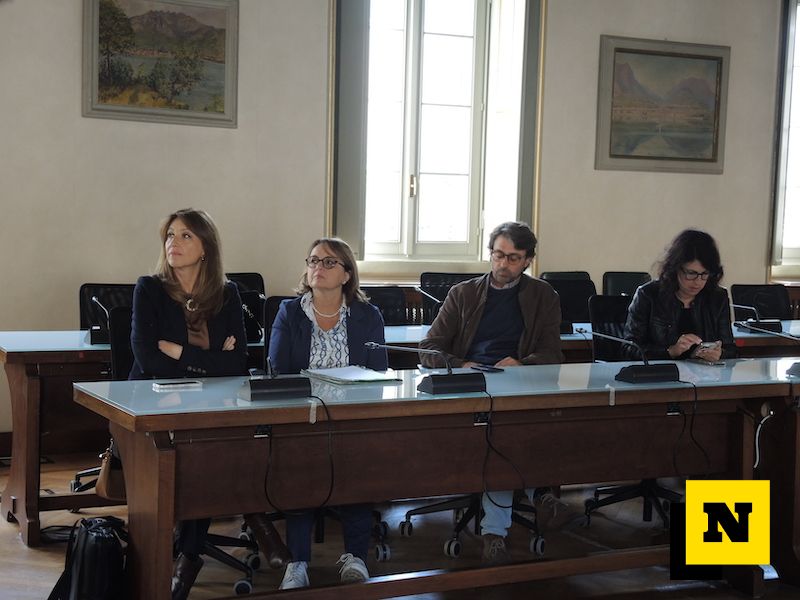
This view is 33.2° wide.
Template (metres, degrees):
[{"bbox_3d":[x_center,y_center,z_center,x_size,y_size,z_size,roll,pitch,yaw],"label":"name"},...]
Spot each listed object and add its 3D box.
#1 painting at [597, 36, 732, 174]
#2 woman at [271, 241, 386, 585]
[{"bbox_3d":[1.689,-1.231,8.557,1.020,0.820,0.050,-1,5,-28],"label":"painting"},{"bbox_3d":[-0.262,0.379,4.876,0.502,1.202,0.729,1,4,-5],"label":"woman"}]

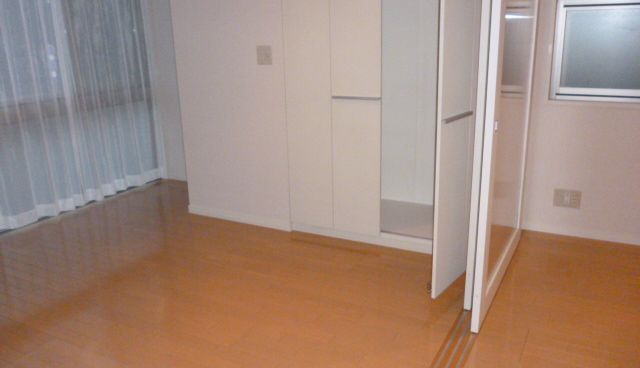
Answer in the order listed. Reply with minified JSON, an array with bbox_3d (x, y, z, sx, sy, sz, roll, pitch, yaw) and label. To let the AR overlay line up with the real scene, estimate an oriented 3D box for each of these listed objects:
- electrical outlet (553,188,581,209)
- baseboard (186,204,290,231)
[{"bbox_3d":[1.611,0.100,3.372,0.161,0.120,0.012,7,18,28],"label":"electrical outlet"},{"bbox_3d":[-0.617,0.251,3.856,0.945,0.072,0.018,7,18,28],"label":"baseboard"}]

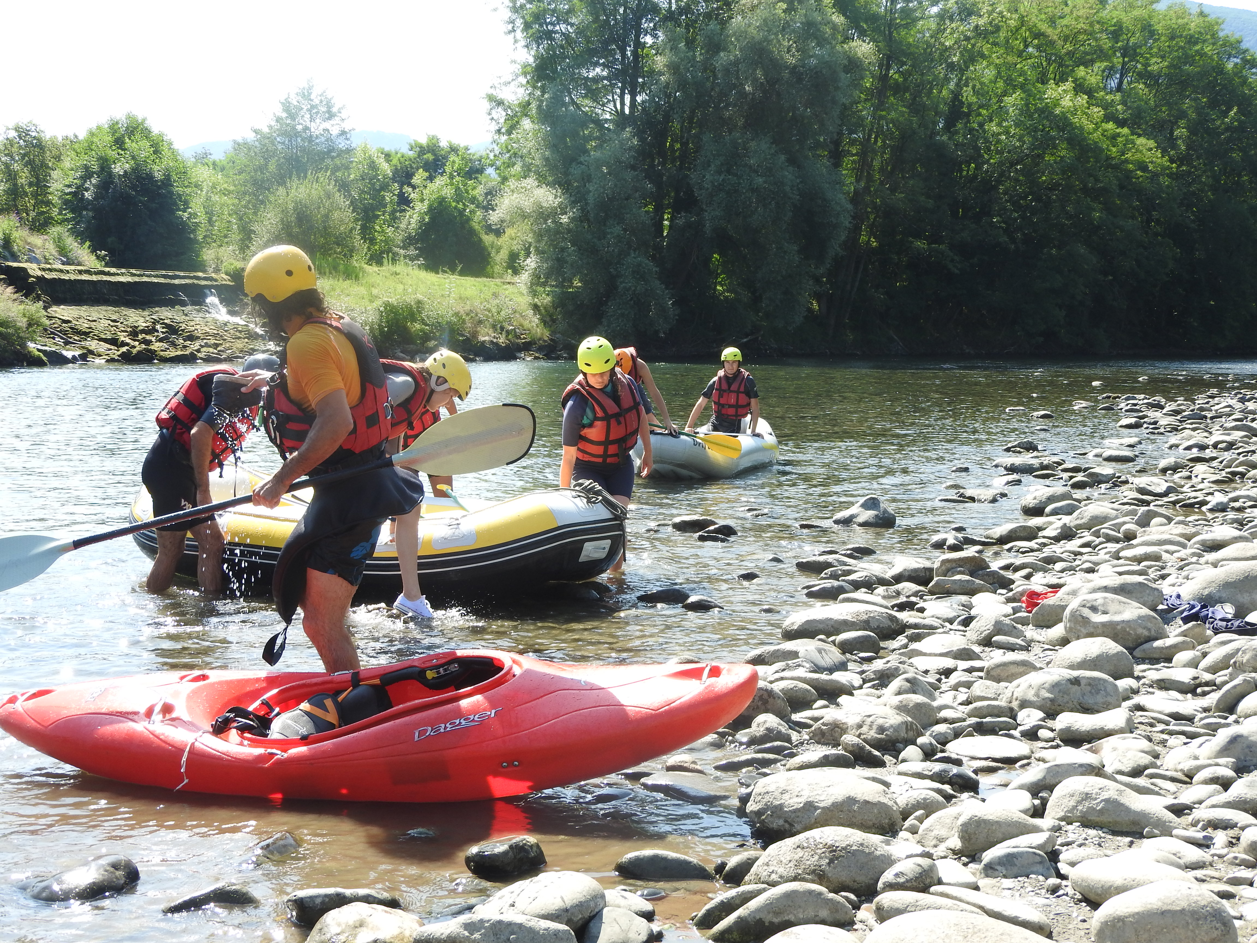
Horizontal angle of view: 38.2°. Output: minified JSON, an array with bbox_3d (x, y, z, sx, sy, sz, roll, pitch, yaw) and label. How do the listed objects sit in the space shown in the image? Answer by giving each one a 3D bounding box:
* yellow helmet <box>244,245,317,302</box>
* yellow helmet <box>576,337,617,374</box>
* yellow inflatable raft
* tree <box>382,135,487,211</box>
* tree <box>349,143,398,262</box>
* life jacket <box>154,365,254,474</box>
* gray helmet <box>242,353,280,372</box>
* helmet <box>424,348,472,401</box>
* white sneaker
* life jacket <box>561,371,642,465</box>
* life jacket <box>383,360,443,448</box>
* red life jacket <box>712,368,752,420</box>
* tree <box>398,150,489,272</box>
[{"bbox_3d":[-1.285,-0.728,6.700,0.275,0.190,0.225,-7,1,18],"label":"yellow helmet"},{"bbox_3d":[-0.188,-0.686,10.700,0.225,0.190,0.270,0,24,2],"label":"yellow helmet"},{"bbox_3d":[-1.520,0.311,10.806,3.150,0.630,1.500,2,5,27],"label":"yellow inflatable raft"},{"bbox_3d":[-9.034,-12.528,85.000,4.900,6.400,4.900,0,4,0],"label":"tree"},{"bbox_3d":[-9.123,-9.633,65.000,1.800,4.300,1.800,0,5,0],"label":"tree"},{"bbox_3d":[-2.346,-0.276,10.100,0.340,0.520,0.450,44,-6,-9],"label":"life jacket"},{"bbox_3d":[-2.061,-0.565,10.200,0.270,0.190,0.220,37,12,10],"label":"gray helmet"},{"bbox_3d":[-0.896,-0.477,9.100,0.275,0.190,0.220,45,2,0],"label":"helmet"},{"bbox_3d":[-1.100,0.700,9.350,0.250,0.110,0.095,25,6,3],"label":"white sneaker"},{"bbox_3d":[-0.165,-0.315,10.700,0.460,0.530,0.320,-5,15,-11],"label":"life jacket"},{"bbox_3d":[-1.297,-0.342,9.650,0.520,0.310,0.440,-38,0,7],"label":"life jacket"},{"bbox_3d":[1.079,-0.802,18.900,0.430,0.540,0.300,1,9,8],"label":"red life jacket"},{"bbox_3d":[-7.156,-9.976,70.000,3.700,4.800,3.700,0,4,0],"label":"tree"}]

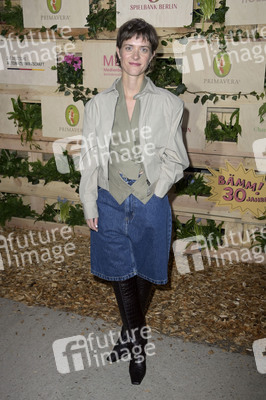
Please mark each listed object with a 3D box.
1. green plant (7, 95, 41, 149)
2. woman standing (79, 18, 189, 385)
[{"bbox_3d":[-0.891,-0.638,4.113,0.250,0.400,0.200,6,18,19],"label":"green plant"},{"bbox_3d":[0.003,0.064,2.278,0.483,1.680,0.350,0,17,0],"label":"woman standing"}]

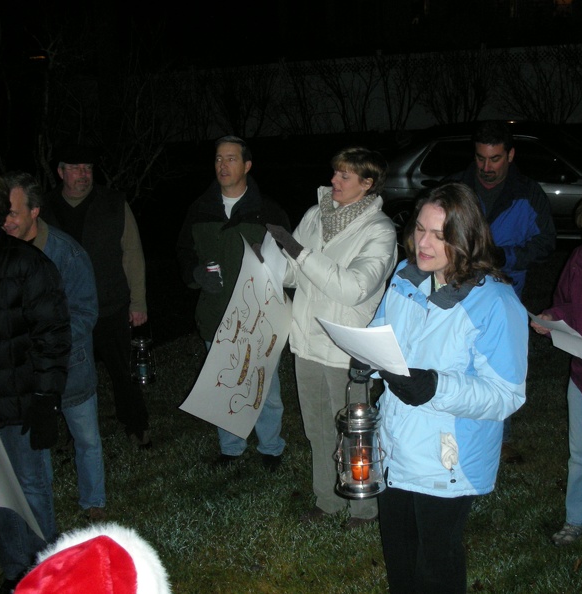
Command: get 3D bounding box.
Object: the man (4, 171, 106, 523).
[{"bbox_3d":[-1.085,0.270,3.738,0.500,1.691,0.520,-10,17,-29],"label":"man"}]

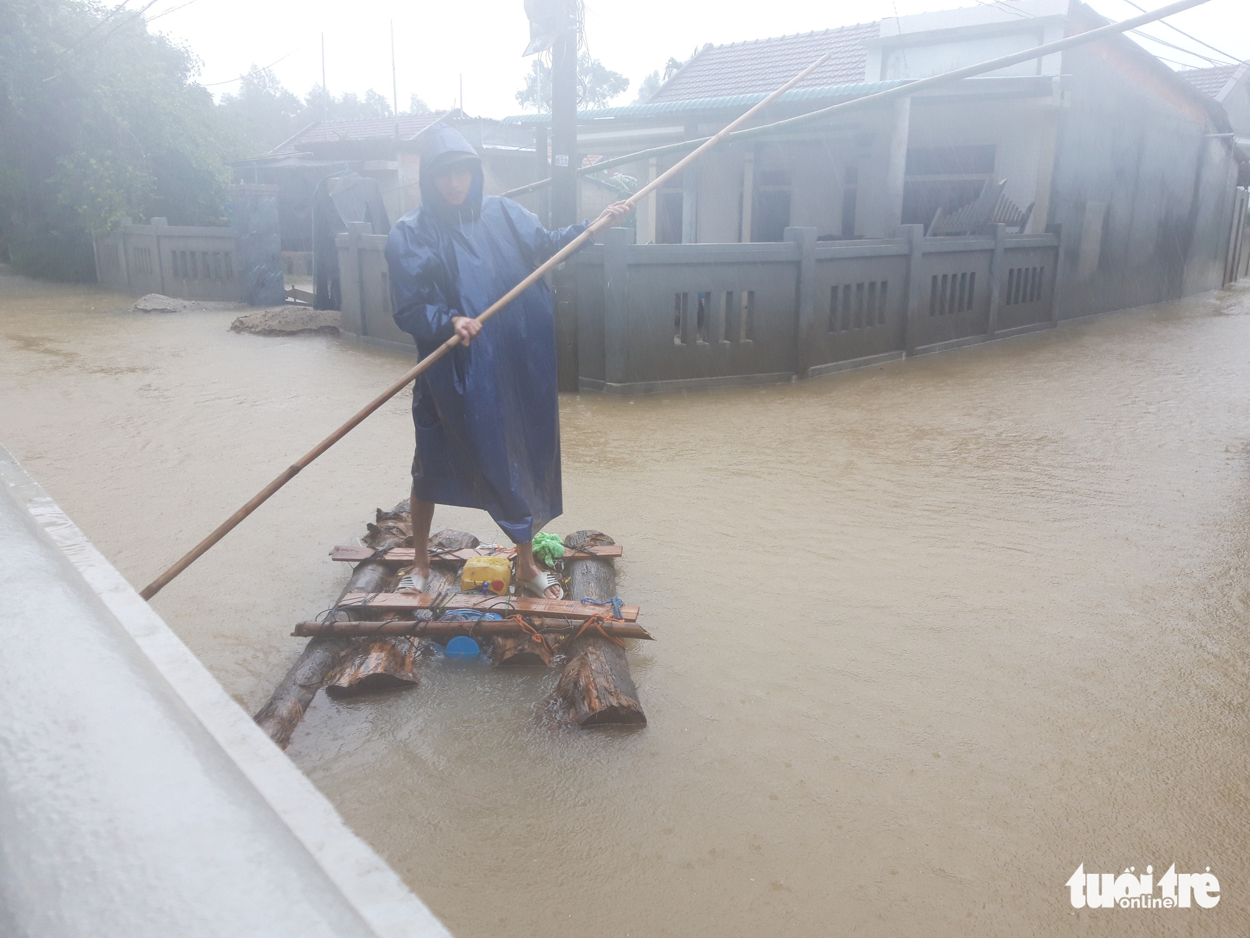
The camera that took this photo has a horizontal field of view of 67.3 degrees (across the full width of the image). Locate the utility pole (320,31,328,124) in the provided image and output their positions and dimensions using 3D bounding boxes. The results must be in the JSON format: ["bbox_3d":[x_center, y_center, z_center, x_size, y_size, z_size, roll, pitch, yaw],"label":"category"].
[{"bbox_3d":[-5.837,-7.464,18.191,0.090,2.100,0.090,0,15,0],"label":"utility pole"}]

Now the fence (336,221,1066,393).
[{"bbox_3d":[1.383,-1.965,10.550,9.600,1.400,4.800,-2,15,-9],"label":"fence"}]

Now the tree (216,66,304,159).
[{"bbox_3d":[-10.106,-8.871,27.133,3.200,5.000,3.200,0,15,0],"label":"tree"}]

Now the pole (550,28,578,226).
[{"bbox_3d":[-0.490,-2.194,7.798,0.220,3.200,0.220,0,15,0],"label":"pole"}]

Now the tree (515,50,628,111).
[{"bbox_3d":[-1.577,-9.951,28.393,3.700,5.000,3.500,0,15,0],"label":"tree"}]

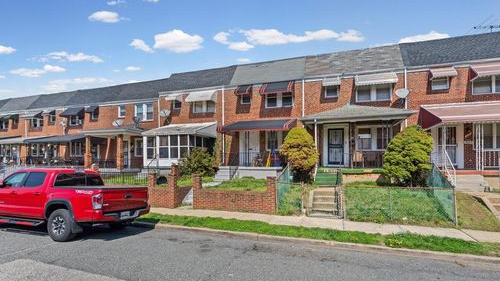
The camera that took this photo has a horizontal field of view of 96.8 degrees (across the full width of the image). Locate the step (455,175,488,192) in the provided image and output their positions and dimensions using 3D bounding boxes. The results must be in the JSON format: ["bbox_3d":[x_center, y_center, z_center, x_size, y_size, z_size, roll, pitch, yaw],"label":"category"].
[{"bbox_3d":[8.206,1.571,8.347,1.114,0.570,0.680,-1,-3,18],"label":"step"}]

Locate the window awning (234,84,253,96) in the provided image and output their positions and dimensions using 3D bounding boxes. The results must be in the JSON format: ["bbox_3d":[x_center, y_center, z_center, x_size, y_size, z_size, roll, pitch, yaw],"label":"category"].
[{"bbox_3d":[-0.387,-3.189,13.978,0.857,0.760,0.850,-1,-3,18],"label":"window awning"}]

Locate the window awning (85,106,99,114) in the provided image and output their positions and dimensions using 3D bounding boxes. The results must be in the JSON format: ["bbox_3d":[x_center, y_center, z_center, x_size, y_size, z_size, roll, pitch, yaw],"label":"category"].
[{"bbox_3d":[-12.932,-2.481,18.150,0.876,0.690,0.550,-1,-3,18],"label":"window awning"}]

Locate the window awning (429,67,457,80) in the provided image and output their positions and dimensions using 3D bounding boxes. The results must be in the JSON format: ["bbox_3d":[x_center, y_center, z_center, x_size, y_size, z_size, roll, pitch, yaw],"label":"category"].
[{"bbox_3d":[9.800,-3.420,11.170,1.030,0.560,0.520,-1,-1,19],"label":"window awning"}]

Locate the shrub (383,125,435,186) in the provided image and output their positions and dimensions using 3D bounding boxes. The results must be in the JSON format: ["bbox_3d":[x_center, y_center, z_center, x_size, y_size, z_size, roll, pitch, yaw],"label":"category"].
[{"bbox_3d":[6.423,0.620,9.000,1.650,2.350,1.650,-1,-2,18],"label":"shrub"}]

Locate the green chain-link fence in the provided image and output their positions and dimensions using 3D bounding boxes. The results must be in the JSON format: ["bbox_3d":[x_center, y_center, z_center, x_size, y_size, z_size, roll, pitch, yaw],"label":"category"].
[{"bbox_3d":[4.480,1.620,7.200,2.900,1.550,1.500,-1,-1,19],"label":"green chain-link fence"}]

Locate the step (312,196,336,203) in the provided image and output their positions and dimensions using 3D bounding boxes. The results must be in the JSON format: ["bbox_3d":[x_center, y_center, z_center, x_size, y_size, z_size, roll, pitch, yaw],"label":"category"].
[{"bbox_3d":[2.857,2.261,8.546,0.830,0.180,0.300,-1,-2,18],"label":"step"}]

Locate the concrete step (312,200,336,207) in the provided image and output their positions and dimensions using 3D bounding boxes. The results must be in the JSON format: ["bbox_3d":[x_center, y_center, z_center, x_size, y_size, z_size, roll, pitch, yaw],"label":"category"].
[{"bbox_3d":[2.792,2.374,8.296,0.840,0.180,0.300,-1,-2,18],"label":"concrete step"}]

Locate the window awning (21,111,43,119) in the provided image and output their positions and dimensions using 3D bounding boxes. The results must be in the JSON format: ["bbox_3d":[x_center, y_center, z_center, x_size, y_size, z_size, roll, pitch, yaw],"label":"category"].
[{"bbox_3d":[-19.991,-2.391,20.372,2.114,0.690,0.620,-1,-3,18],"label":"window awning"}]

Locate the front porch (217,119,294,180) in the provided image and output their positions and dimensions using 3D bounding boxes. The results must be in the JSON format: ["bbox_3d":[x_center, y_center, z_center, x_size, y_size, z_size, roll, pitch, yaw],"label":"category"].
[{"bbox_3d":[0.480,0.420,13.150,4.500,3.400,2.500,-1,-1,19],"label":"front porch"}]

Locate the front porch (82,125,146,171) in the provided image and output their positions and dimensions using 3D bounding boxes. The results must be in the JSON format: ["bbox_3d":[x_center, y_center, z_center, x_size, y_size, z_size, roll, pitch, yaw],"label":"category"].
[{"bbox_3d":[-9.318,0.497,16.006,4.300,3.300,2.400,-1,-2,18],"label":"front porch"}]

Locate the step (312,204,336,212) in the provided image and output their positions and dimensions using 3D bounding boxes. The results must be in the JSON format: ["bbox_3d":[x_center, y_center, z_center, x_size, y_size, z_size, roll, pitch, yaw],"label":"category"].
[{"bbox_3d":[2.450,2.220,7.300,0.800,0.180,0.320,-1,-1,19],"label":"step"}]

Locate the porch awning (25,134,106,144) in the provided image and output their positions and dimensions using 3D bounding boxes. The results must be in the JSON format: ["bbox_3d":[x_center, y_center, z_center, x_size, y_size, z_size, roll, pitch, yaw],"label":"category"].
[{"bbox_3d":[-14.498,-0.155,17.581,5.000,0.850,2.450,-1,-2,18],"label":"porch awning"}]

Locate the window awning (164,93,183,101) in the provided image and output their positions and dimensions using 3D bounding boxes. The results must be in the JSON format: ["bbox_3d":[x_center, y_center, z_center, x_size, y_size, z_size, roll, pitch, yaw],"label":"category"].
[{"bbox_3d":[-5.550,-3.200,16.250,1.080,0.600,0.600,-1,-1,19],"label":"window awning"}]

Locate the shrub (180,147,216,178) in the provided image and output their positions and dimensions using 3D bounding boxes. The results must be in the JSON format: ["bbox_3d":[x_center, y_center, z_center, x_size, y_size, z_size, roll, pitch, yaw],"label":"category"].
[{"bbox_3d":[-2.809,1.205,12.000,1.950,1.480,1.750,-1,-2,18],"label":"shrub"}]

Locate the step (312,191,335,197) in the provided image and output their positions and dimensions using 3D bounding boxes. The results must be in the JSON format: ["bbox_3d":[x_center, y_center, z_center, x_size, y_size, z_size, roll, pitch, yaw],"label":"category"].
[{"bbox_3d":[2.940,2.089,8.796,0.820,0.180,0.300,-1,-2,18],"label":"step"}]

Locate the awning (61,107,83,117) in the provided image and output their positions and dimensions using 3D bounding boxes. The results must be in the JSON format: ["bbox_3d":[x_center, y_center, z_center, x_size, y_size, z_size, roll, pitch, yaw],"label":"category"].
[{"bbox_3d":[-15.082,-2.459,18.822,2.086,0.750,0.580,-1,-3,18],"label":"awning"}]

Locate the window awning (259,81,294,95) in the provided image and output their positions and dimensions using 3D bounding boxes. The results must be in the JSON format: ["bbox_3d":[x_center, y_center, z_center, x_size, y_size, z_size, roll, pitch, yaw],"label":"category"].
[{"bbox_3d":[1.720,-3.250,13.680,1.980,0.870,0.850,-1,-1,19],"label":"window awning"}]

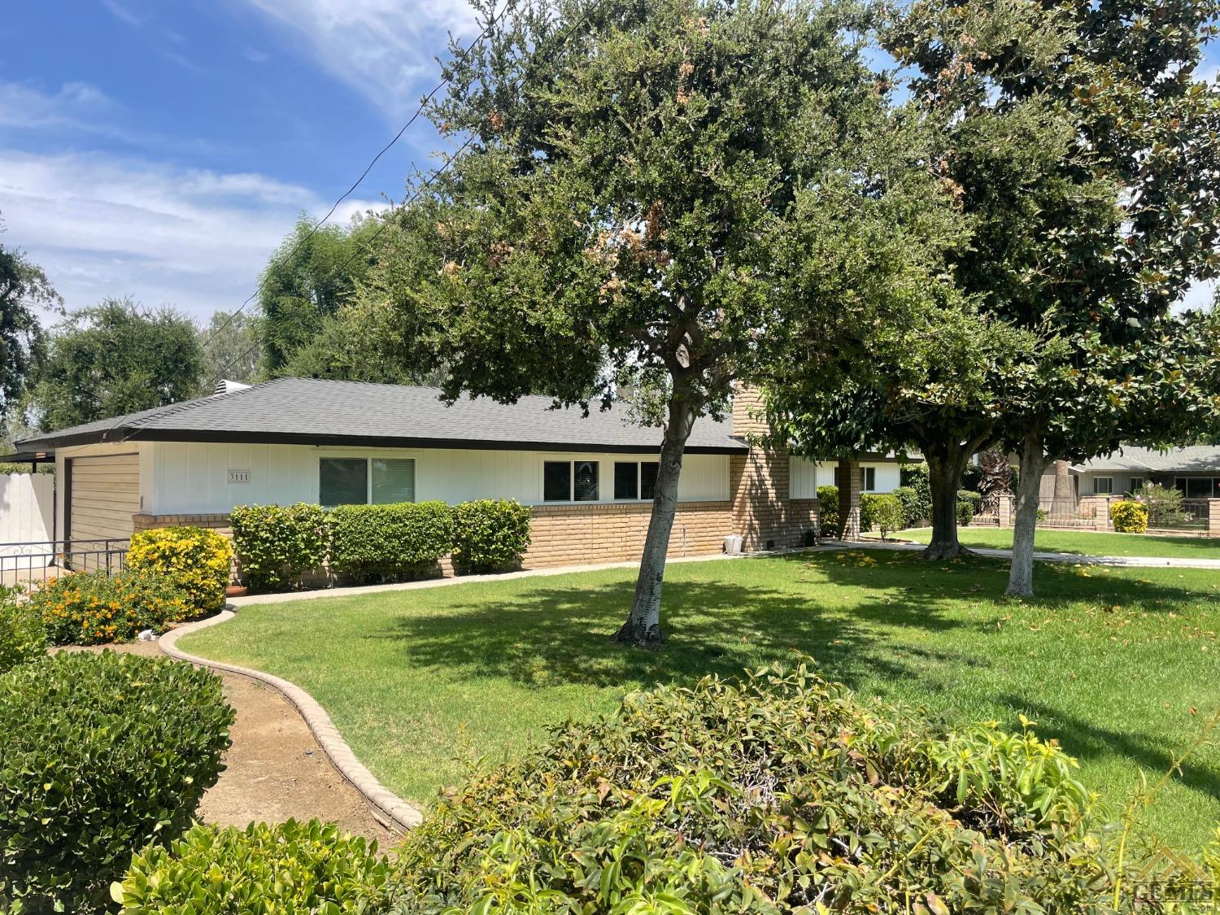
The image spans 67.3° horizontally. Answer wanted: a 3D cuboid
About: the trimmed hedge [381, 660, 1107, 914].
[{"bbox_3d":[0.420,1.360,2.800,2.100,1.000,2.000,0,-1,0],"label":"trimmed hedge"}]

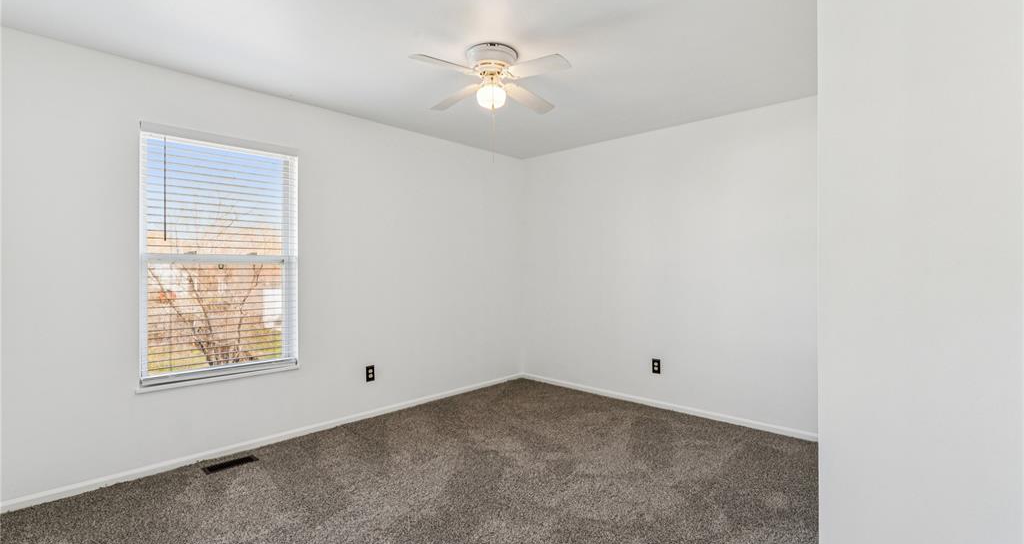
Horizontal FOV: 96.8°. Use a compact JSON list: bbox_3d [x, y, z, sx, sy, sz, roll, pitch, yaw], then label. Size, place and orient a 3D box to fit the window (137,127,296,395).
[{"bbox_3d":[-1.881,-0.097,2.997,0.060,1.519,0.888,0,1,43],"label":"window"}]

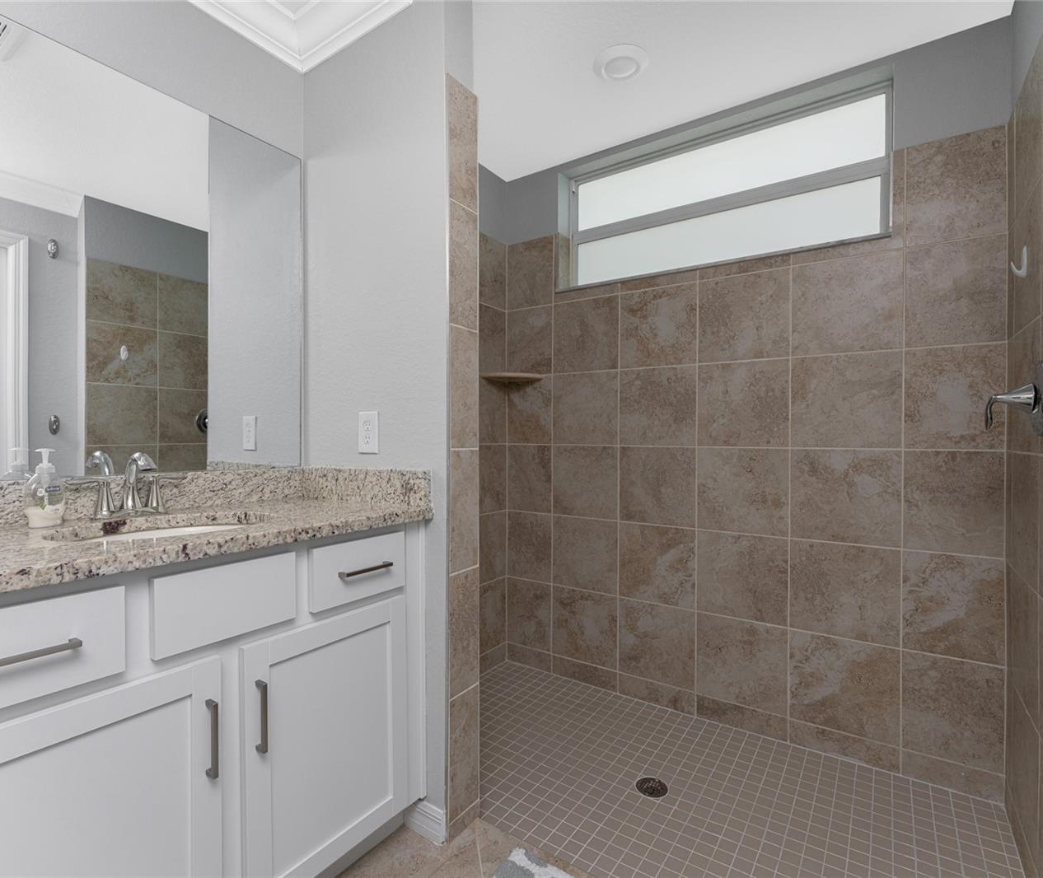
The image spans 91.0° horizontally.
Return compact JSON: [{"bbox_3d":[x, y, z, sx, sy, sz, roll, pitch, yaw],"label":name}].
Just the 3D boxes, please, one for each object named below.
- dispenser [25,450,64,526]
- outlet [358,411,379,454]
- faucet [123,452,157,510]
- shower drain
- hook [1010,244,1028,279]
[{"bbox_3d":[-1.009,0.103,1.085,0.048,0.163,0.073,0,0,27],"label":"dispenser"},{"bbox_3d":[-0.461,-0.019,1.536,0.078,0.123,0.008,0,0,35],"label":"outlet"},{"bbox_3d":[-0.901,0.098,1.213,0.145,0.142,0.046,0,0,35],"label":"faucet"},{"bbox_3d":[0.432,1.151,1.693,0.106,0.008,0.106,0,0,0],"label":"shower drain"},{"bbox_3d":[1.353,-0.480,1.395,0.029,0.085,0.031,0,0,35],"label":"hook"}]

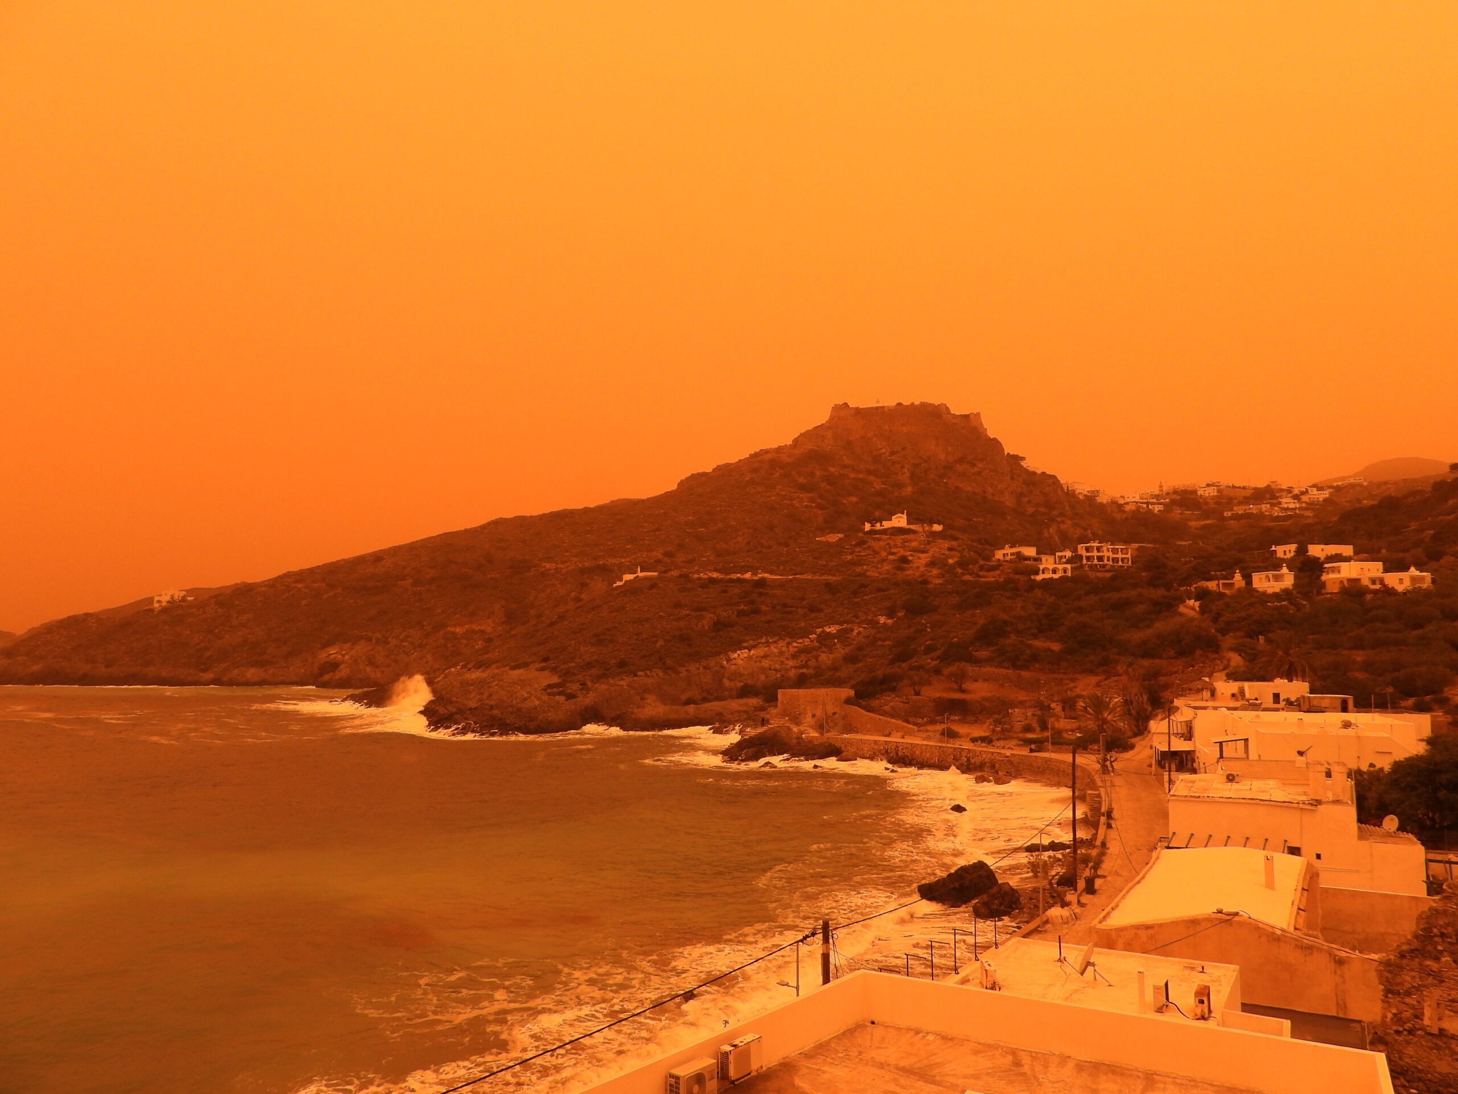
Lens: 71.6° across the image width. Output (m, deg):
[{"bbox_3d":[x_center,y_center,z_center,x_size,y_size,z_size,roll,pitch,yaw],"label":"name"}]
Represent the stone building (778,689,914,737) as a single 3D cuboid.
[{"bbox_3d":[19.137,27.706,169.000,21.500,7.800,9.000,0,-6,5],"label":"stone building"}]

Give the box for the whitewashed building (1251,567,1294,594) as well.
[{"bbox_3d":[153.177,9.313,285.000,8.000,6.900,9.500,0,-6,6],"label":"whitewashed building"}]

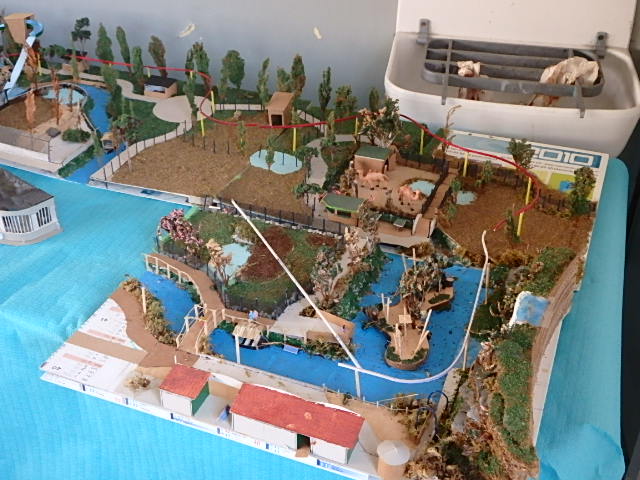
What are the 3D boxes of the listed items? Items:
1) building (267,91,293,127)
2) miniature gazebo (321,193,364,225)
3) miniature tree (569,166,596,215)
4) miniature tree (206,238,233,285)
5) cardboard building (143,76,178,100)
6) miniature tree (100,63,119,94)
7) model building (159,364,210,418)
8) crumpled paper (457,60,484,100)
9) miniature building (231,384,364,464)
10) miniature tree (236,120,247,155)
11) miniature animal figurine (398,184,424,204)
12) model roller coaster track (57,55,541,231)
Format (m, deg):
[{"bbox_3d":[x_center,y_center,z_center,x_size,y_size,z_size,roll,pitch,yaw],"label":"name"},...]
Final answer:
[{"bbox_3d":[-0.080,-0.265,1.584,0.035,0.056,0.040,7,36,12],"label":"building"},{"bbox_3d":[0.040,-0.052,1.298,0.070,0.029,0.045,12,37,19],"label":"miniature gazebo"},{"bbox_3d":[0.436,-0.080,1.274,0.043,0.088,0.043,12,37,19],"label":"miniature tree"},{"bbox_3d":[-0.147,0.030,1.144,0.039,0.078,0.039,-1,35,1],"label":"miniature tree"},{"bbox_3d":[-0.329,-0.316,1.606,0.058,0.030,0.040,12,37,19],"label":"cardboard building"},{"bbox_3d":[-0.468,-0.357,1.717,0.034,0.071,0.034,12,37,19],"label":"miniature tree"},{"bbox_3d":[-0.166,0.187,0.959,0.050,0.034,0.046,12,37,19],"label":"model building"},{"bbox_3d":[0.291,-0.305,1.505,0.048,0.071,0.040,12,37,19],"label":"crumpled paper"},{"bbox_3d":[-0.027,0.217,0.911,0.152,0.034,0.046,12,37,19],"label":"miniature building"},{"bbox_3d":[-0.150,-0.194,1.471,0.019,0.071,0.019,-1,35,1],"label":"miniature tree"},{"bbox_3d":[0.153,-0.077,1.321,0.019,0.039,0.047,-22,40,-27],"label":"miniature animal figurine"},{"bbox_3d":[-0.091,-0.250,1.563,1.162,0.056,0.235,25,43,33],"label":"model roller coaster track"}]

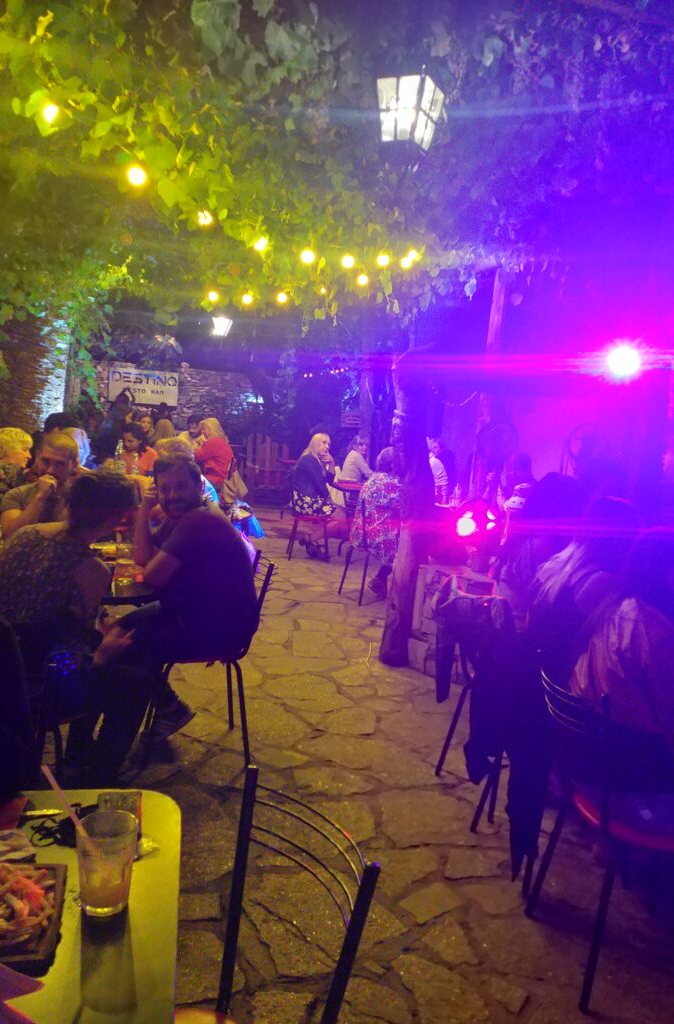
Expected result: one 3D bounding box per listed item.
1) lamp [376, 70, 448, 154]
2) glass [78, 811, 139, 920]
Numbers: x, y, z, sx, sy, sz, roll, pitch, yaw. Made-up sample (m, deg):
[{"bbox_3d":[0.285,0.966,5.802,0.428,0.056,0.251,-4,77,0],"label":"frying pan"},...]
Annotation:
[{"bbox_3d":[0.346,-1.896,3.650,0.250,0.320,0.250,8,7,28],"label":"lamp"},{"bbox_3d":[-0.326,0.498,1.089,0.081,0.120,0.081,4,6,0],"label":"glass"}]

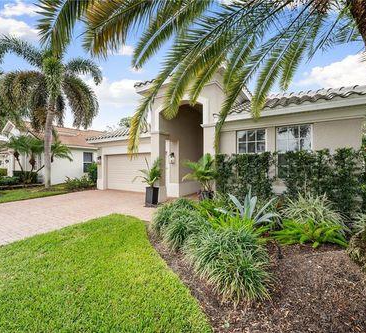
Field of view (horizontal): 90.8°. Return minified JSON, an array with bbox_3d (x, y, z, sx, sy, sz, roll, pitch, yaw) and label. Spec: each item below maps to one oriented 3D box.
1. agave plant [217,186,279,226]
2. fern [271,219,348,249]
[{"bbox_3d":[1.540,0.900,4.200,1.400,0.880,1.350,0,0,29],"label":"agave plant"},{"bbox_3d":[2.400,1.160,3.430,1.200,0.420,1.150,0,0,29],"label":"fern"}]

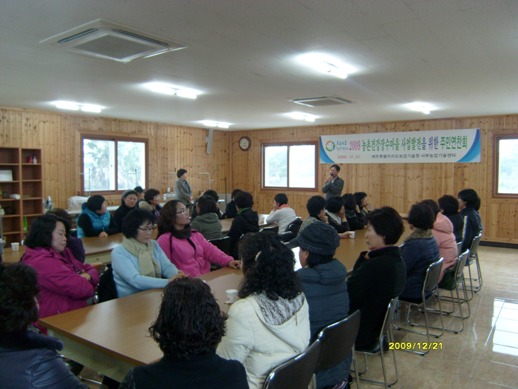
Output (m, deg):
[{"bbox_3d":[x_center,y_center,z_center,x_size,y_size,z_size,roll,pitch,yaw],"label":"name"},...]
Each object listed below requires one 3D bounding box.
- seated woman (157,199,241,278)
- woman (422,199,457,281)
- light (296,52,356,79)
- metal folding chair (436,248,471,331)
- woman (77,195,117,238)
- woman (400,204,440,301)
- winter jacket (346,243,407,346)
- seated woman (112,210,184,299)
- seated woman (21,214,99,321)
[{"bbox_3d":[-0.447,0.701,3.534,0.770,1.294,0.600,3,5,39],"label":"seated woman"},{"bbox_3d":[1.586,0.671,4.370,0.750,1.247,0.500,3,4,36],"label":"woman"},{"bbox_3d":[0.672,-1.238,4.017,0.280,0.100,1.100,3,4,36],"label":"light"},{"bbox_3d":[1.851,0.925,4.287,0.500,0.760,0.470,3,4,36],"label":"metal folding chair"},{"bbox_3d":[-1.842,0.633,5.132,0.750,1.228,0.510,2,4,31],"label":"woman"},{"bbox_3d":[1.261,0.695,3.920,0.750,1.256,0.500,3,4,36],"label":"woman"},{"bbox_3d":[0.803,0.688,2.896,0.460,0.660,0.520,2,4,28],"label":"winter jacket"},{"bbox_3d":[-0.713,0.746,3.047,0.770,1.266,0.510,2,4,34],"label":"seated woman"},{"bbox_3d":[-1.132,0.770,2.586,0.770,1.276,0.550,1,4,19],"label":"seated woman"}]

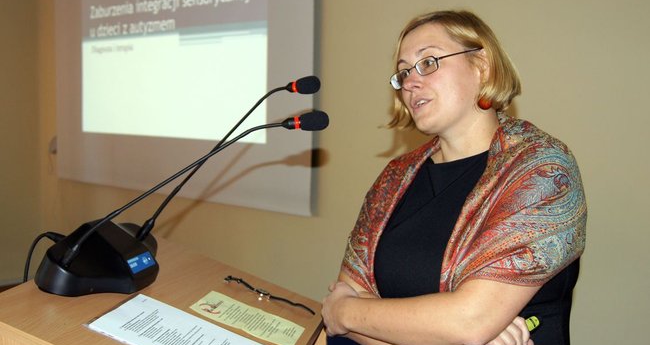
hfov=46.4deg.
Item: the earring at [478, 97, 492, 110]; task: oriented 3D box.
[{"bbox_3d":[0.276,-0.119,1.300,0.025,0.025,0.021,-3,7,-37],"label":"earring"}]

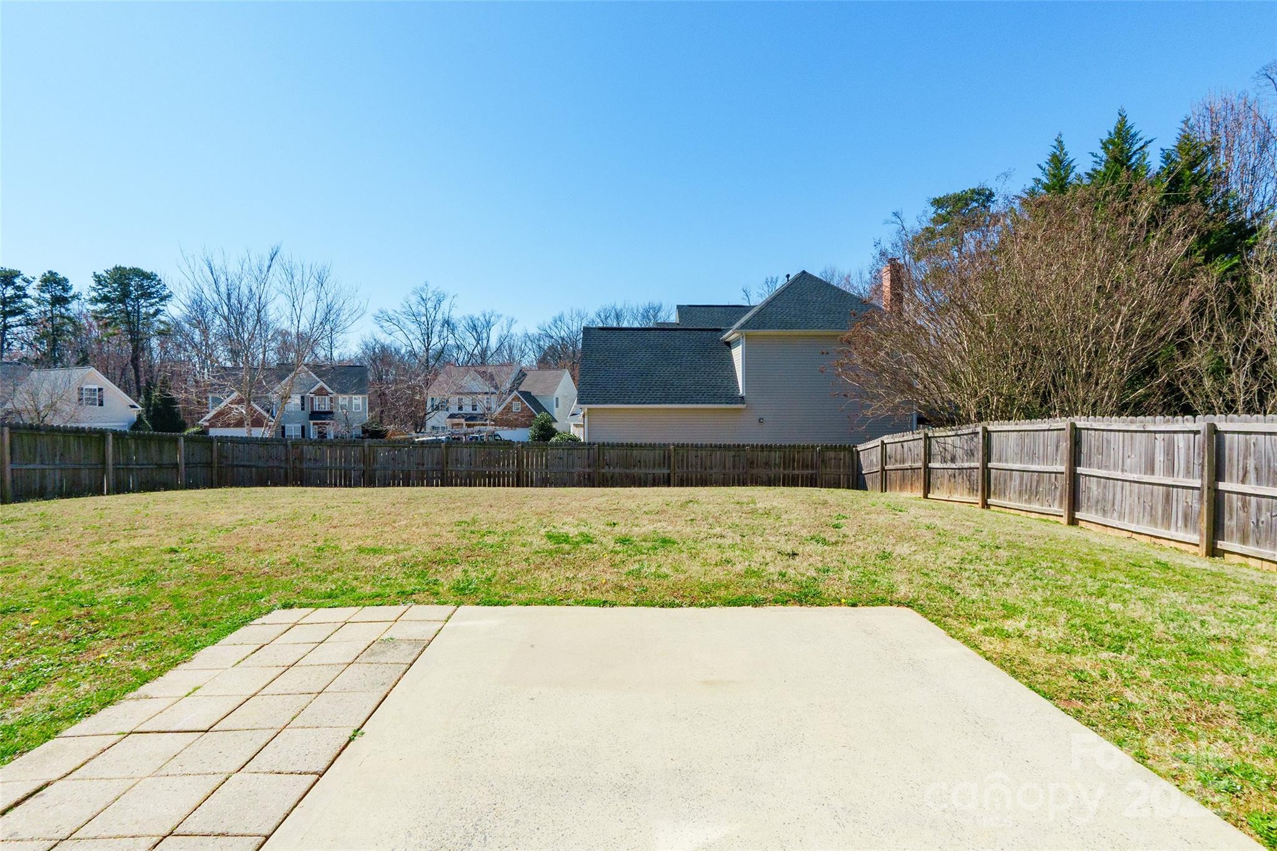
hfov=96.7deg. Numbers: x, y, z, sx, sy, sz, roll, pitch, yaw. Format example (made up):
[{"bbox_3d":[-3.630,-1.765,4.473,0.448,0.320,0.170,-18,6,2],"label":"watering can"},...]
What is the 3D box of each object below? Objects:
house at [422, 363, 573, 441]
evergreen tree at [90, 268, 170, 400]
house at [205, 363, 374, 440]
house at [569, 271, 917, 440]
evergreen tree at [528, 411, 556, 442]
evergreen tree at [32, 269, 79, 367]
[{"bbox_3d":[-15.400,-2.300,64.000,15.200,9.400,10.800,0,1,14],"label":"house"},{"bbox_3d":[-60.900,-8.280,68.000,7.400,21.700,7.400,-1,2,-42],"label":"evergreen tree"},{"bbox_3d":[-37.200,-2.120,61.200,14.600,9.200,11.500,-1,1,-29],"label":"house"},{"bbox_3d":[3.760,-2.310,26.600,13.000,8.700,12.600,0,1,-3],"label":"house"},{"bbox_3d":[-6.800,0.690,40.000,2.050,3.350,2.050,0,1,-10],"label":"evergreen tree"},{"bbox_3d":[-68.900,-7.860,67.000,4.800,20.900,4.800,1,2,44],"label":"evergreen tree"}]

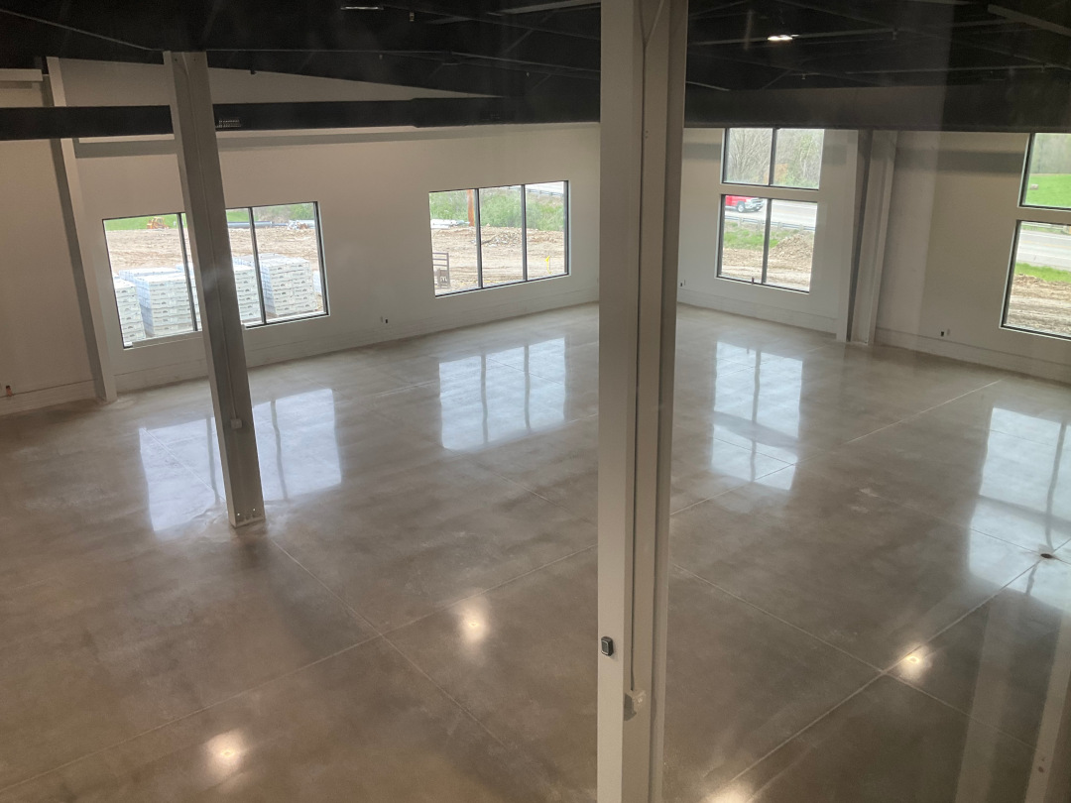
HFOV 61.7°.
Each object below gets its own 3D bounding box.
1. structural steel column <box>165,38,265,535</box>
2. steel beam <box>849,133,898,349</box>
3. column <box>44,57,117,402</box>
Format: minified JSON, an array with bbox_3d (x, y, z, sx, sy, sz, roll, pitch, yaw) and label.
[{"bbox_3d":[-3.913,-1.189,11.116,0.403,5.852,0.243,-15,22,-35],"label":"structural steel column"},{"bbox_3d":[7.305,-3.672,19.414,0.424,4.963,0.450,-15,22,-35],"label":"steel beam"},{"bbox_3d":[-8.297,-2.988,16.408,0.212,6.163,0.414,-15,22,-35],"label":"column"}]

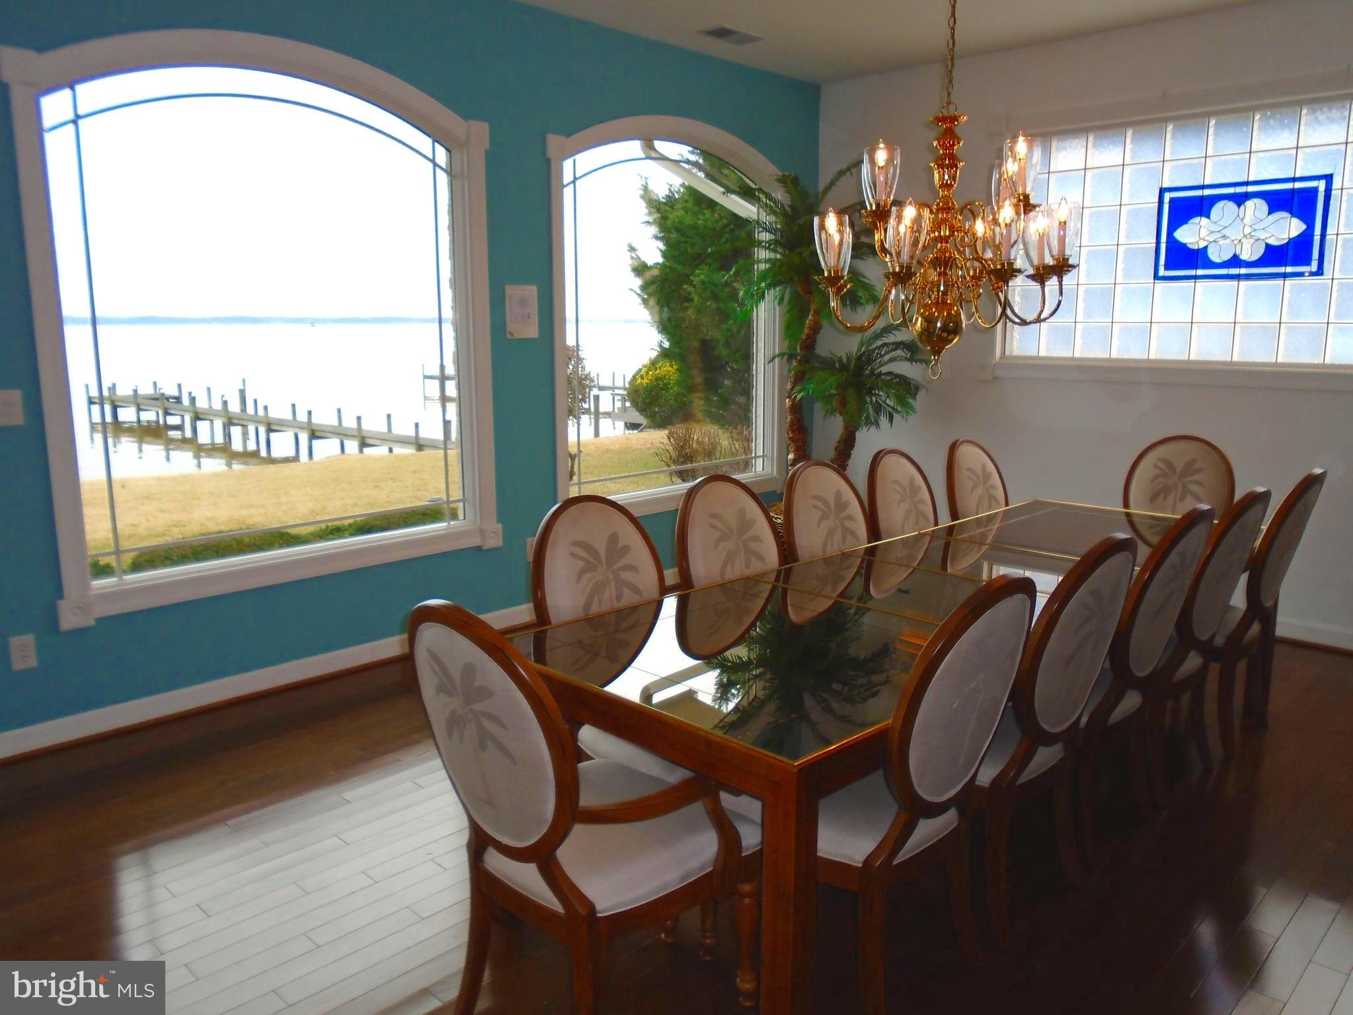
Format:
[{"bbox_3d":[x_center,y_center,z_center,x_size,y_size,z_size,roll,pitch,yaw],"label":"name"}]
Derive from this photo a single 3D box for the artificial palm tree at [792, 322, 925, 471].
[{"bbox_3d":[1.076,-0.348,6.266,0.820,1.570,0.820,10,14,43],"label":"artificial palm tree"}]

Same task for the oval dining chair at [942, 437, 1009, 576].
[{"bbox_3d":[1.466,0.254,4.327,0.651,1.055,0.510,10,14,43],"label":"oval dining chair"}]

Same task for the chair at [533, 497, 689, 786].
[{"bbox_3d":[-0.045,0.518,2.851,0.660,1.050,0.510,10,14,43],"label":"chair"}]

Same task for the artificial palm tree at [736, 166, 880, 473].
[{"bbox_3d":[0.840,-0.782,6.164,0.900,2.450,0.900,0,10,0],"label":"artificial palm tree"}]

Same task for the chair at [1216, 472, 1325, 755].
[{"bbox_3d":[2.040,0.345,3.901,0.660,1.050,0.510,10,14,43],"label":"chair"}]

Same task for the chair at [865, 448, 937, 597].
[{"bbox_3d":[1.053,0.328,3.912,0.651,1.055,0.510,10,14,42],"label":"chair"}]

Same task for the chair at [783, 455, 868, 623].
[{"bbox_3d":[0.700,0.392,3.556,0.651,1.055,0.510,10,14,43],"label":"chair"}]

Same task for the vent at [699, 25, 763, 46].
[{"bbox_3d":[0.287,-2.503,5.418,0.190,0.020,0.360,10,14,43],"label":"vent"}]

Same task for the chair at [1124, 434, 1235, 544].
[{"bbox_3d":[2.103,0.232,4.467,0.570,1.055,0.661,10,14,43],"label":"chair"}]

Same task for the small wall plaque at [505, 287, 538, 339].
[{"bbox_3d":[-0.752,-0.959,4.995,0.025,0.253,0.192,10,14,43],"label":"small wall plaque"}]

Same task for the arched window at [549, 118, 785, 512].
[{"bbox_3d":[0.045,-1.069,5.822,0.080,2.225,1.940,10,14,43],"label":"arched window"}]

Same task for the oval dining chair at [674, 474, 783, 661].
[{"bbox_3d":[0.354,0.449,3.250,0.660,1.050,0.510,10,14,43],"label":"oval dining chair"}]

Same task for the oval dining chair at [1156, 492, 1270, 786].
[{"bbox_3d":[1.598,0.416,3.487,0.660,1.050,0.510,10,14,43],"label":"oval dining chair"}]

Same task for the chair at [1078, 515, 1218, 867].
[{"bbox_3d":[1.226,0.476,3.110,0.651,1.055,0.510,9,14,41],"label":"chair"}]

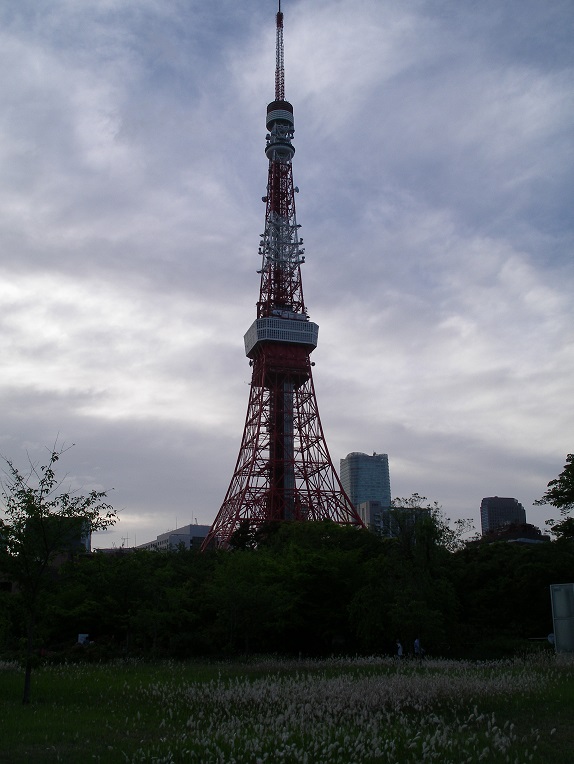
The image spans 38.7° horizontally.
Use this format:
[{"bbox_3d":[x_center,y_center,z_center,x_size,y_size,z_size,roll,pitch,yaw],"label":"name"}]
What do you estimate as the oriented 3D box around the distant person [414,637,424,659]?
[{"bbox_3d":[7.071,14.463,43.678,0.450,1.660,0.500,0,-17,0],"label":"distant person"}]

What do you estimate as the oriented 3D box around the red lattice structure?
[{"bbox_3d":[-2.903,-57.883,387.109,88.000,332.000,88.000,5,-17,-16],"label":"red lattice structure"}]

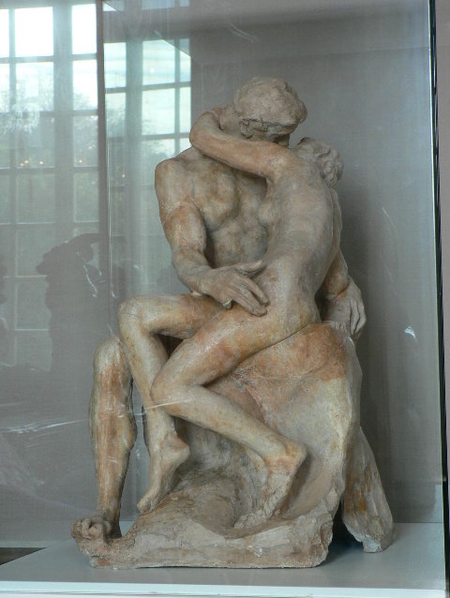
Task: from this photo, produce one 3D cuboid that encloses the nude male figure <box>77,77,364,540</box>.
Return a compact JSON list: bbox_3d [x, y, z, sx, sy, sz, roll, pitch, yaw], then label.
[{"bbox_3d":[0.015,-0.005,2.739,0.472,0.810,0.392,-2,-1,10],"label":"nude male figure"}]

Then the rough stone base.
[{"bbox_3d":[0.038,0.245,2.731,0.526,0.415,0.451,-2,-1,10],"label":"rough stone base"}]

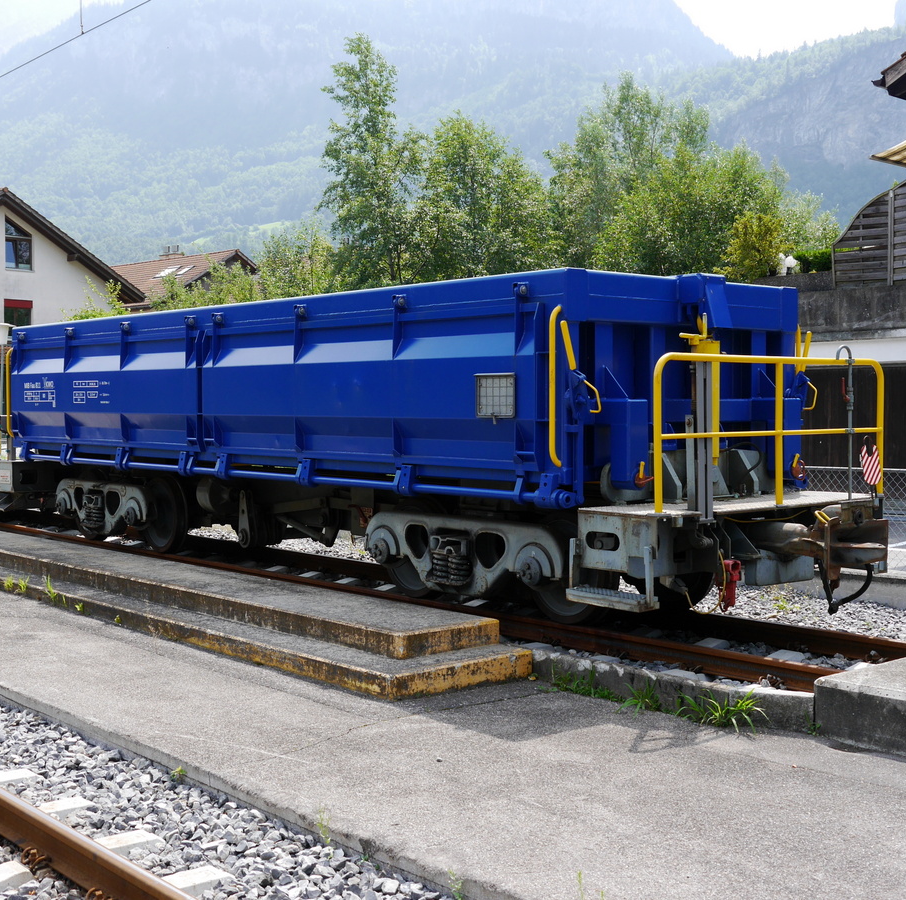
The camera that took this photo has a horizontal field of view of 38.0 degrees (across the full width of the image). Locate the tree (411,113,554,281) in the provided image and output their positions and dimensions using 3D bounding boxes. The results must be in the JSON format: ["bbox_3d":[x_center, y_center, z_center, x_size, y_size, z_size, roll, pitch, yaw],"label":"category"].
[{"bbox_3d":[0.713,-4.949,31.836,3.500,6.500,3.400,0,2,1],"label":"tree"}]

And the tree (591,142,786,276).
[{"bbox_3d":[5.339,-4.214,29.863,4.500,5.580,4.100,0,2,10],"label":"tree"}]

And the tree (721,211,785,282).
[{"bbox_3d":[5.062,-3.320,22.191,1.120,1.470,1.100,0,2,13],"label":"tree"}]

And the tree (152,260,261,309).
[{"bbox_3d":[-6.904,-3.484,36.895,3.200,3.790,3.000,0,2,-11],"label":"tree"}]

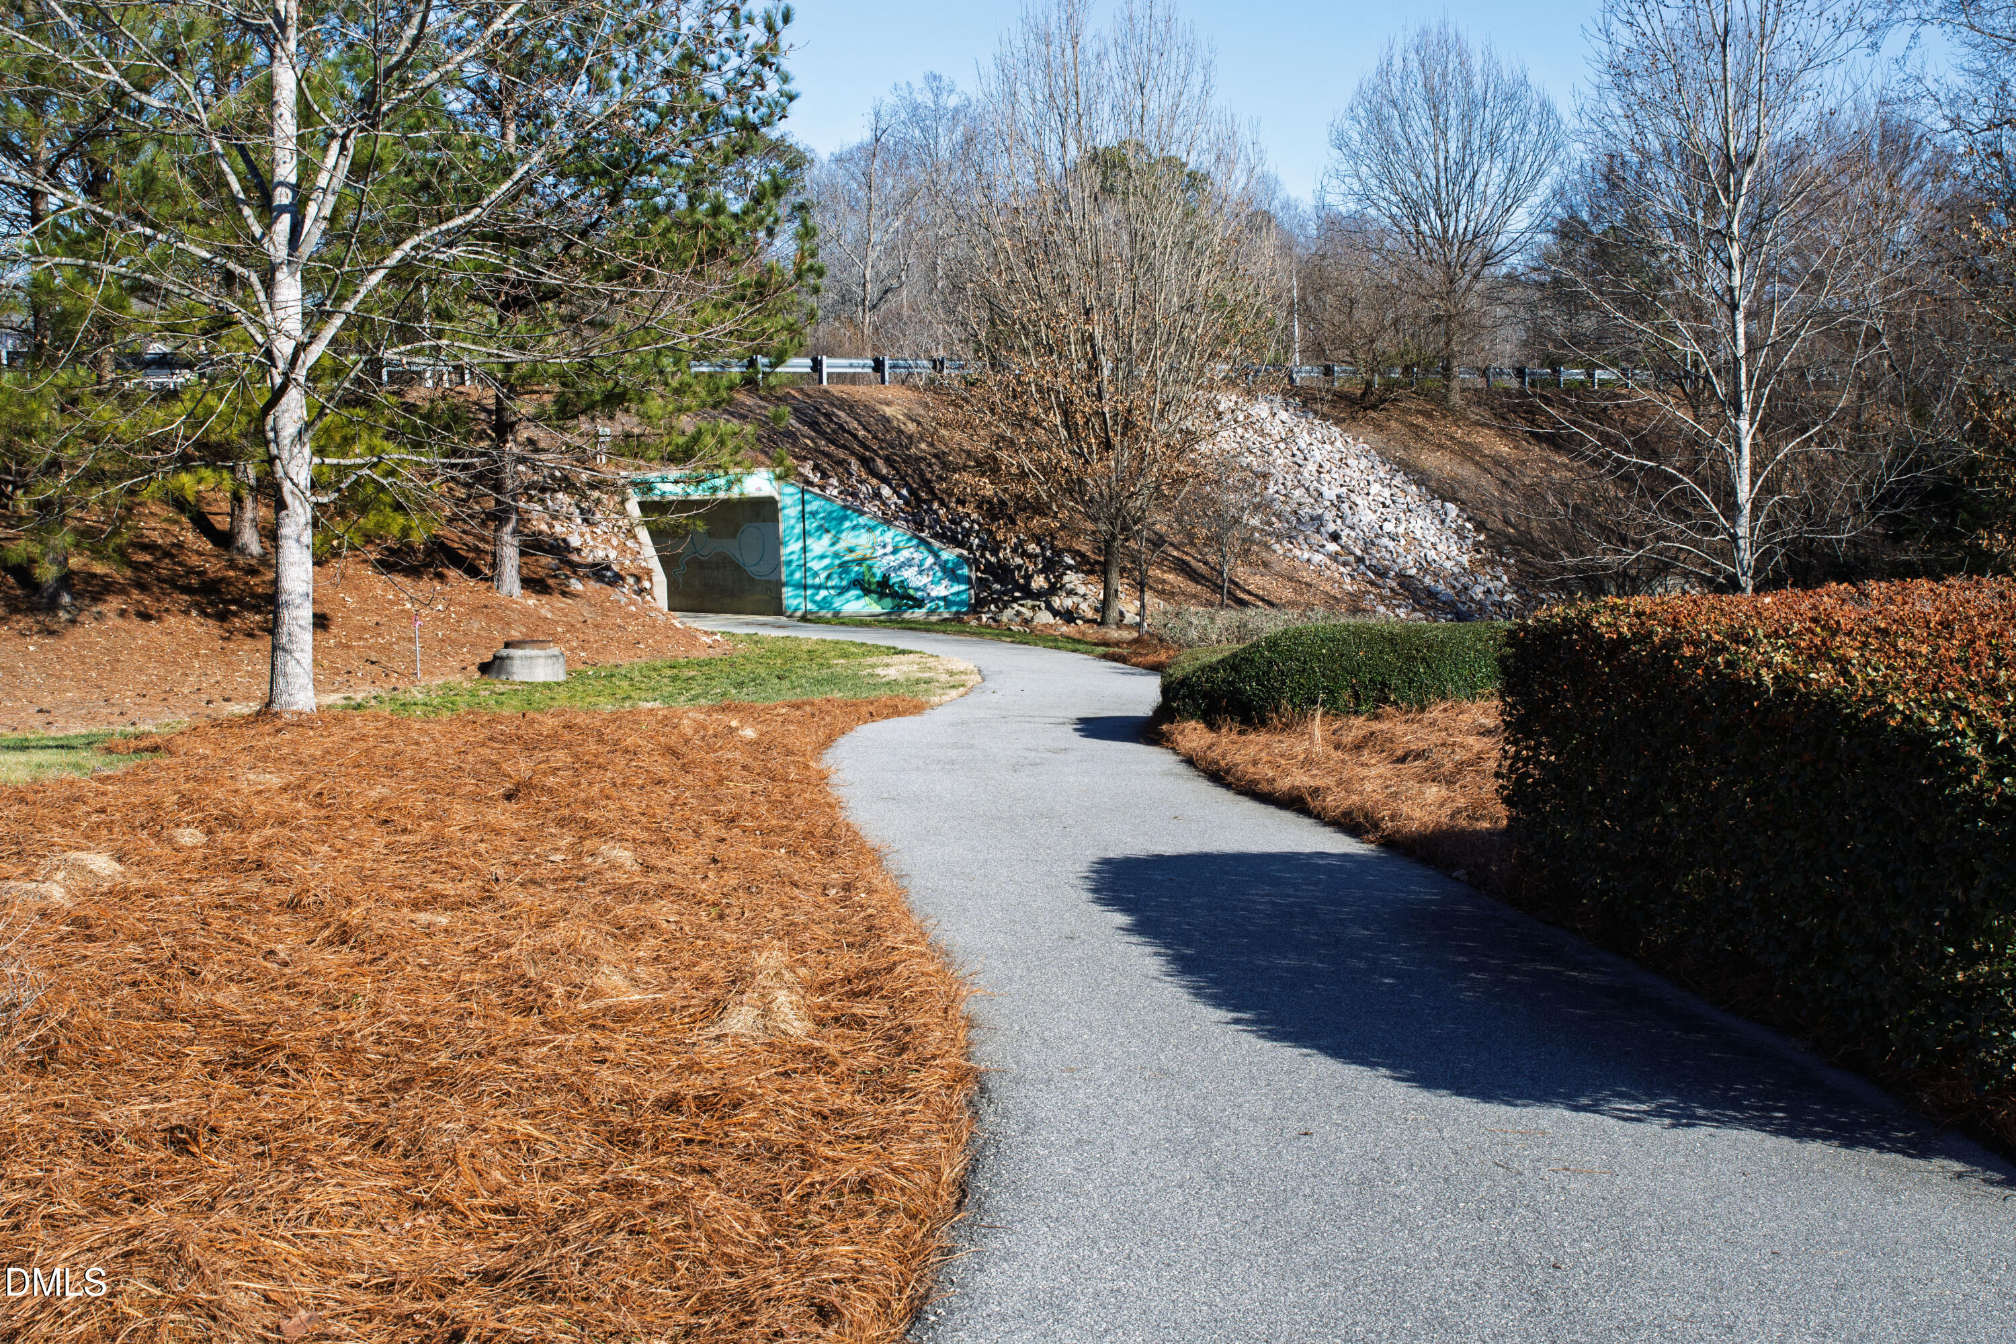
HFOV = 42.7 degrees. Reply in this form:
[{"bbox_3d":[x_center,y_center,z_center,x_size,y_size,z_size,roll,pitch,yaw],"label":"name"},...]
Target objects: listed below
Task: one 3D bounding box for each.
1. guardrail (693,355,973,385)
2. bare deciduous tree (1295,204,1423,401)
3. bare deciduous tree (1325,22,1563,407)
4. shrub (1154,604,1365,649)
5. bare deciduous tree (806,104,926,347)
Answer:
[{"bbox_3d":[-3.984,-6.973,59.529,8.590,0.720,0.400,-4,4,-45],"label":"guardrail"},{"bbox_3d":[9.774,-10.104,71.200,3.600,5.300,3.600,-1,3,0],"label":"bare deciduous tree"},{"bbox_3d":[12.381,-12.923,73.100,6.600,10.500,6.600,-1,3,0],"label":"bare deciduous tree"},{"bbox_3d":[3.607,-0.633,36.300,3.100,0.620,1.700,-1,3,0],"label":"shrub"},{"bbox_3d":[-5.503,-16.944,100.000,4.400,10.500,4.400,-1,3,0],"label":"bare deciduous tree"}]

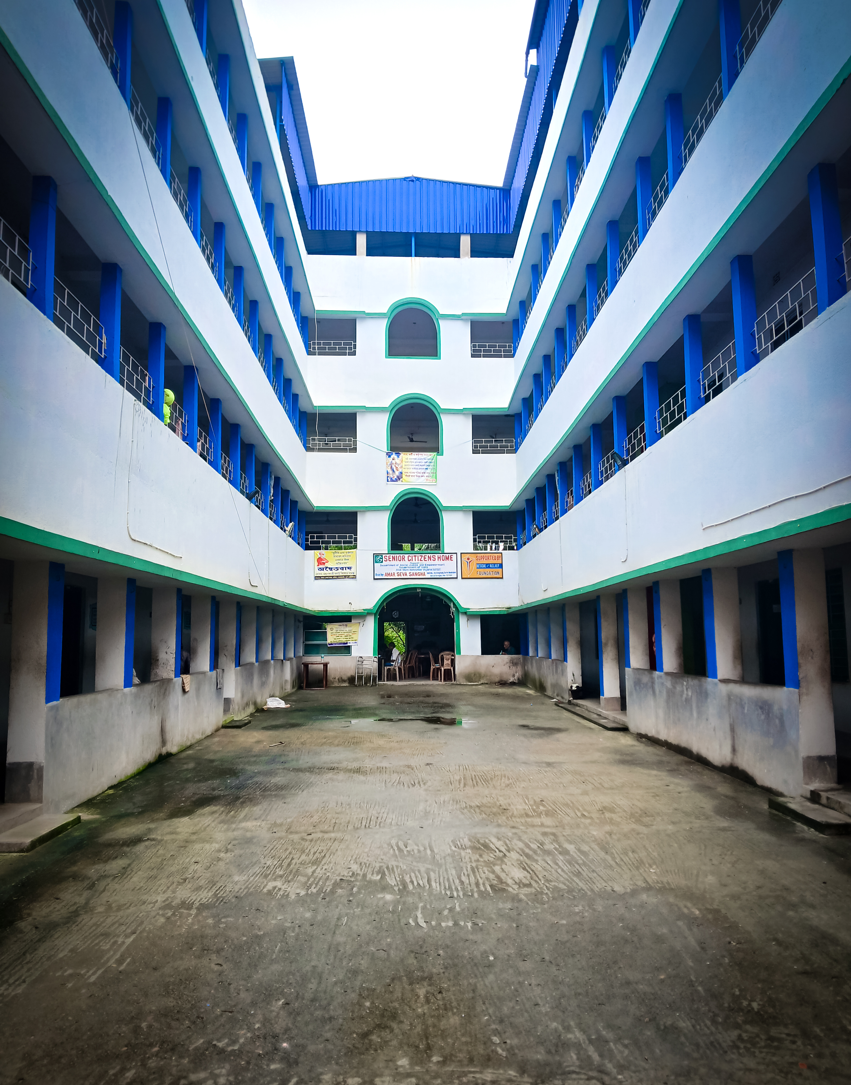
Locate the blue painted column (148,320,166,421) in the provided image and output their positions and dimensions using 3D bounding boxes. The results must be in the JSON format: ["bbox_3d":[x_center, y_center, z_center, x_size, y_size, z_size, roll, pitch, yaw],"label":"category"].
[{"bbox_3d":[-3.315,-2.085,10.493,0.157,1.210,0.157,-1,-7,-1],"label":"blue painted column"}]

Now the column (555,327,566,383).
[{"bbox_3d":[2.925,-4.027,18.541,0.155,1.220,0.155,0,-7,-1],"label":"column"}]

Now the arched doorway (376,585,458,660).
[{"bbox_3d":[-0.257,2.568,25.249,2.393,2.524,0.304,-1,-7,-1],"label":"arched doorway"}]

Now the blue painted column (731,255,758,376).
[{"bbox_3d":[3.187,-2.232,8.476,0.155,1.220,0.155,0,-7,-1],"label":"blue painted column"}]

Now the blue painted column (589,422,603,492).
[{"bbox_3d":[3.211,-1.588,15.862,0.170,1.245,0.185,0,-7,-1],"label":"blue painted column"}]

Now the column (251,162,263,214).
[{"bbox_3d":[-3.531,-7.355,17.959,0.157,1.244,0.157,-1,-7,-1],"label":"column"}]

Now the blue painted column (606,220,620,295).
[{"bbox_3d":[3.222,-4.856,14.560,0.170,1.340,0.185,0,-7,-1],"label":"blue painted column"}]

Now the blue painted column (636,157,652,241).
[{"bbox_3d":[3.268,-5.072,12.693,0.170,1.340,0.185,0,-7,-1],"label":"blue painted column"}]

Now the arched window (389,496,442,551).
[{"bbox_3d":[-0.285,-0.553,24.892,1.523,1.659,0.180,0,-7,-5],"label":"arched window"}]

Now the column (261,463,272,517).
[{"bbox_3d":[-3.518,-1.119,18.761,0.157,1.246,0.157,-1,-7,-1],"label":"column"}]

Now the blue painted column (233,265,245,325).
[{"bbox_3d":[-3.327,-4.324,15.163,0.155,1.142,0.155,0,-7,-1],"label":"blue painted column"}]

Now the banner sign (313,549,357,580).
[{"bbox_3d":[-2.578,0.644,24.470,1.208,0.868,0.030,0,-7,-5],"label":"banner sign"}]

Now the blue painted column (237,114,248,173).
[{"bbox_3d":[-3.489,-7.515,16.238,0.157,1.288,0.157,-1,-7,-1],"label":"blue painted column"}]

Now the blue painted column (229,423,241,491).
[{"bbox_3d":[-3.495,-1.550,15.600,0.170,1.245,0.185,0,-7,-1],"label":"blue painted column"}]

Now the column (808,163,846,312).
[{"bbox_3d":[3.427,-2.583,7.258,0.170,1.245,0.185,0,-7,-1],"label":"column"}]

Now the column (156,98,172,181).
[{"bbox_3d":[-3.354,-5.086,10.941,0.157,1.225,0.157,-1,-7,-1],"label":"column"}]

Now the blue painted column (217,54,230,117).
[{"bbox_3d":[-3.519,-7.885,14.809,0.170,1.230,0.185,0,-7,-1],"label":"blue painted column"}]

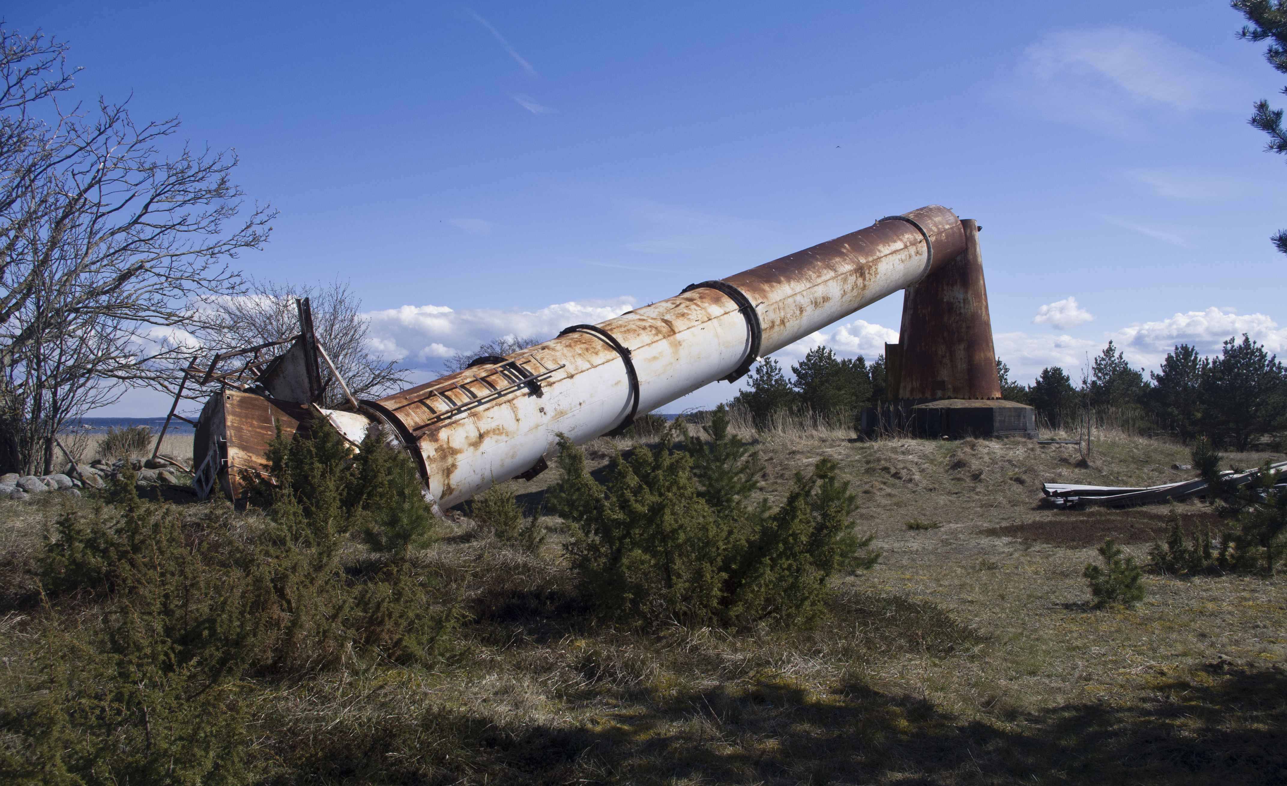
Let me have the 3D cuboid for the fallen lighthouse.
[{"bbox_3d":[2.869,-1.685,23.876,6.000,7.600,24.500,-1,-1,37],"label":"fallen lighthouse"}]

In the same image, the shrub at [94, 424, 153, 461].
[{"bbox_3d":[-15.530,1.618,32.000,1.825,1.343,1.700,0,-1,0],"label":"shrub"}]

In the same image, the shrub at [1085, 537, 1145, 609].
[{"bbox_3d":[3.870,1.474,8.800,0.512,0.561,0.480,0,-1,0],"label":"shrub"}]

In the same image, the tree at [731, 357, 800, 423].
[{"bbox_3d":[4.657,0.347,41.000,2.630,3.504,2.500,0,-1,0],"label":"tree"}]

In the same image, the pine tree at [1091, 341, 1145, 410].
[{"bbox_3d":[19.032,-0.012,43.000,2.289,4.133,2.200,0,-1,0],"label":"pine tree"}]

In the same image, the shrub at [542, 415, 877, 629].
[{"bbox_3d":[0.579,1.005,9.000,2.754,1.546,2.100,0,-1,0],"label":"shrub"}]

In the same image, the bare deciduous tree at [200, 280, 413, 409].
[{"bbox_3d":[-10.486,-0.568,33.000,6.629,5.895,5.800,0,-1,0],"label":"bare deciduous tree"}]

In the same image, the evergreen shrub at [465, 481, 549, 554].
[{"bbox_3d":[-1.609,1.444,12.600,0.934,0.841,0.800,0,-1,0],"label":"evergreen shrub"}]

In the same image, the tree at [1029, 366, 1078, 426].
[{"bbox_3d":[16.448,0.500,43.000,2.034,3.139,2.000,0,-1,0],"label":"tree"}]

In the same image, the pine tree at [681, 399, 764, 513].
[{"bbox_3d":[0.858,0.955,11.500,0.956,1.704,1.000,0,-1,0],"label":"pine tree"}]

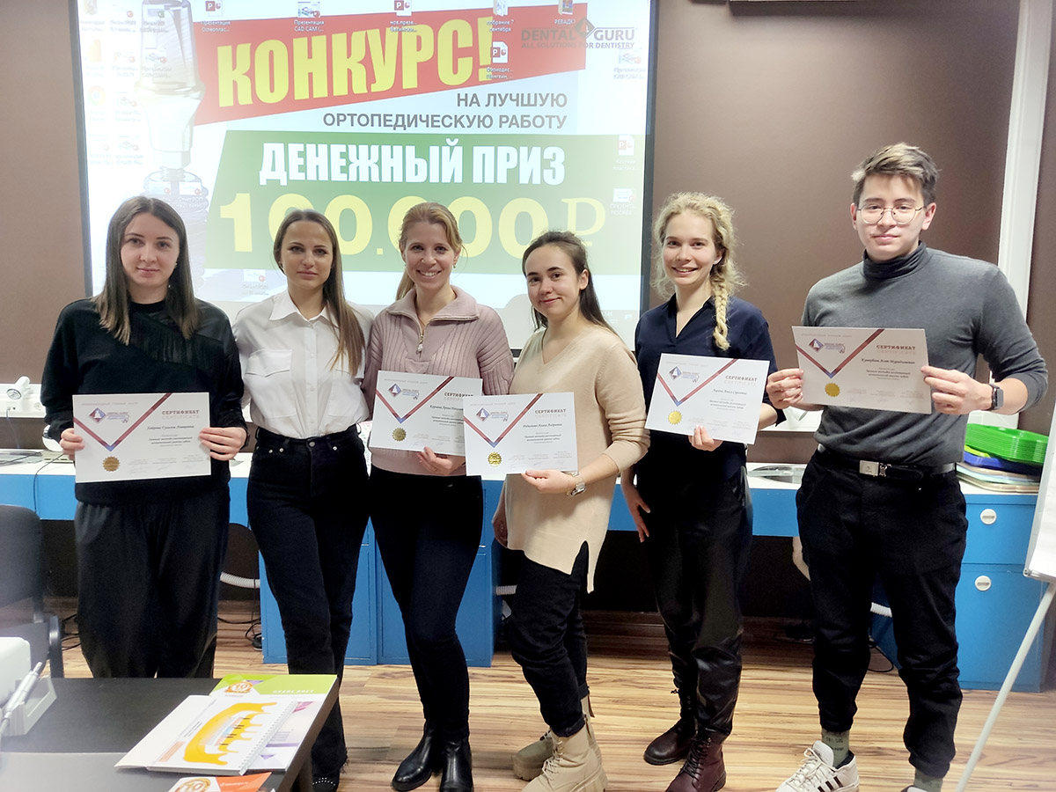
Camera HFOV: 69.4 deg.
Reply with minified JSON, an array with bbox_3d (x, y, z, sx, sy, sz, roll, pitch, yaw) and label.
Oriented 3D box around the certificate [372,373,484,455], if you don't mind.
[{"bbox_3d":[-0.275,0.047,2.066,0.297,0.210,0.010,5,-5,6],"label":"certificate"}]

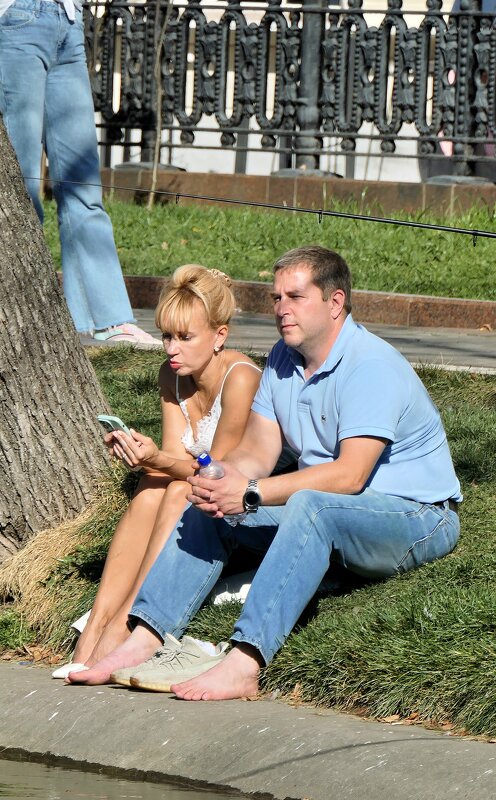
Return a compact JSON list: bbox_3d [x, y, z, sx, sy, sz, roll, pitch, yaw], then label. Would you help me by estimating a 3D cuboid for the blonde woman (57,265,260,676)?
[{"bbox_3d":[-0.147,0.174,27.300,0.790,1.000,0.450,0,2,-39],"label":"blonde woman"}]

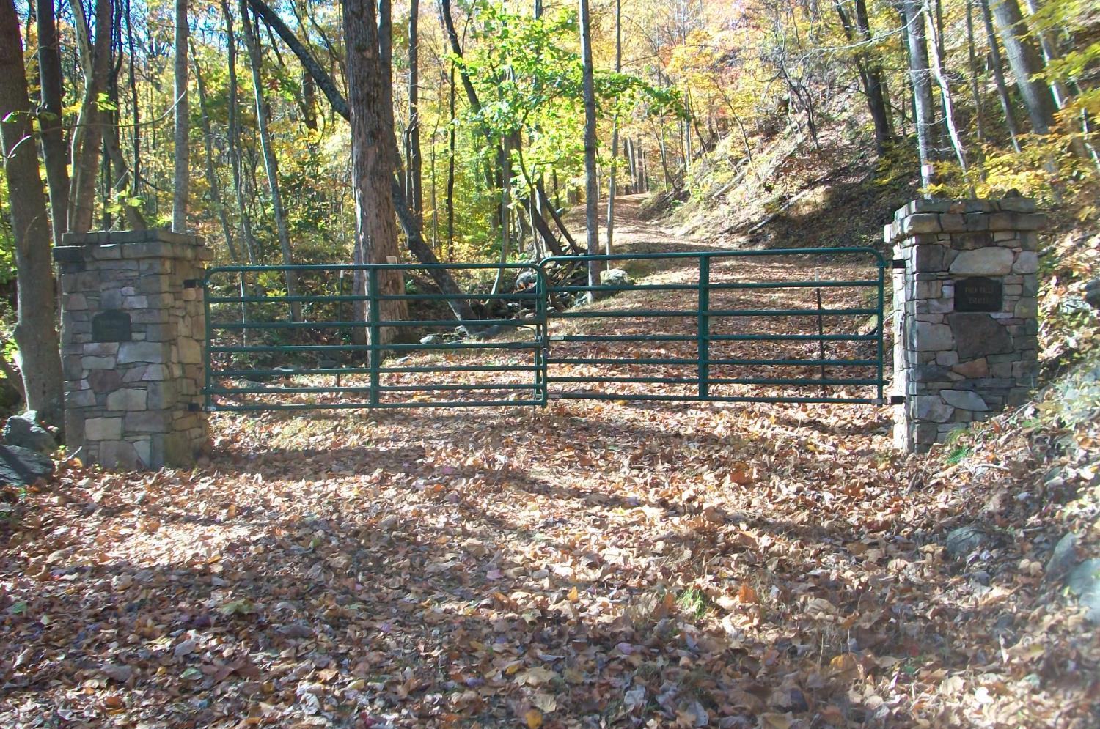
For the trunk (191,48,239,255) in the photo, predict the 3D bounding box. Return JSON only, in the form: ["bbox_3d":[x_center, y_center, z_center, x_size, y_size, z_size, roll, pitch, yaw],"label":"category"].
[{"bbox_3d":[-6.368,-3.877,20.560,0.300,4.584,0.300,-12,2,-16],"label":"trunk"}]

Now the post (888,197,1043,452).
[{"bbox_3d":[3.468,-0.298,9.110,1.040,2.080,1.000,0,2,7],"label":"post"}]

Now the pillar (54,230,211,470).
[{"bbox_3d":[-3.735,-0.137,9.820,1.020,2.070,1.000,0,2,7],"label":"pillar"}]

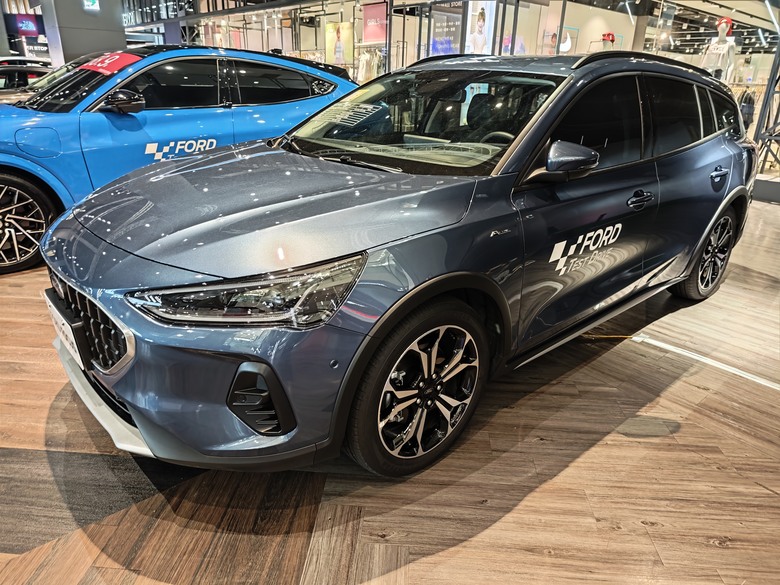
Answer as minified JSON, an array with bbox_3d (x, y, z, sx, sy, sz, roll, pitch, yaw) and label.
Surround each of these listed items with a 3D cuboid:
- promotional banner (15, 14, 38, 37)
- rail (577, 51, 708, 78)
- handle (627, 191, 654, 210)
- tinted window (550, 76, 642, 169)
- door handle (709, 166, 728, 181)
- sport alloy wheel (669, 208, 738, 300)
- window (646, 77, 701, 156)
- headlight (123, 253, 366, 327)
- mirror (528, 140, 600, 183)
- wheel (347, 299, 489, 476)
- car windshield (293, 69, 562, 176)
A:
[{"bbox_3d":[-11.572,-8.500,16.500,0.740,0.720,0.080,3,21,2],"label":"promotional banner"},{"bbox_3d":[1.442,-1.209,2.802,1.750,0.110,0.060,-16,28,-39],"label":"rail"},{"bbox_3d":[1.098,-0.402,2.267,0.240,0.068,0.058,-16,28,-39],"label":"handle"},{"bbox_3d":[0.872,-0.730,2.151,0.970,0.420,0.050,-16,2,-39],"label":"tinted window"},{"bbox_3d":[1.836,-0.663,2.888,0.240,0.068,0.058,-16,28,-39],"label":"door handle"},{"bbox_3d":[2.084,-0.287,3.482,0.672,0.672,0.225,-16,28,-39],"label":"sport alloy wheel"},{"bbox_3d":[1.472,-0.913,2.664,0.800,0.400,0.050,-16,2,-39],"label":"window"},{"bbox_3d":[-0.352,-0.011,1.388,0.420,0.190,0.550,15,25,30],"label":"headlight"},{"bbox_3d":[0.581,-0.447,1.791,0.170,0.150,0.220,-16,28,-39],"label":"mirror"},{"bbox_3d":[0.069,0.303,1.775,0.672,0.672,0.225,-16,28,-39],"label":"wheel"},{"bbox_3d":[0.115,-0.861,2.468,1.420,0.110,0.840,23,61,43],"label":"car windshield"}]

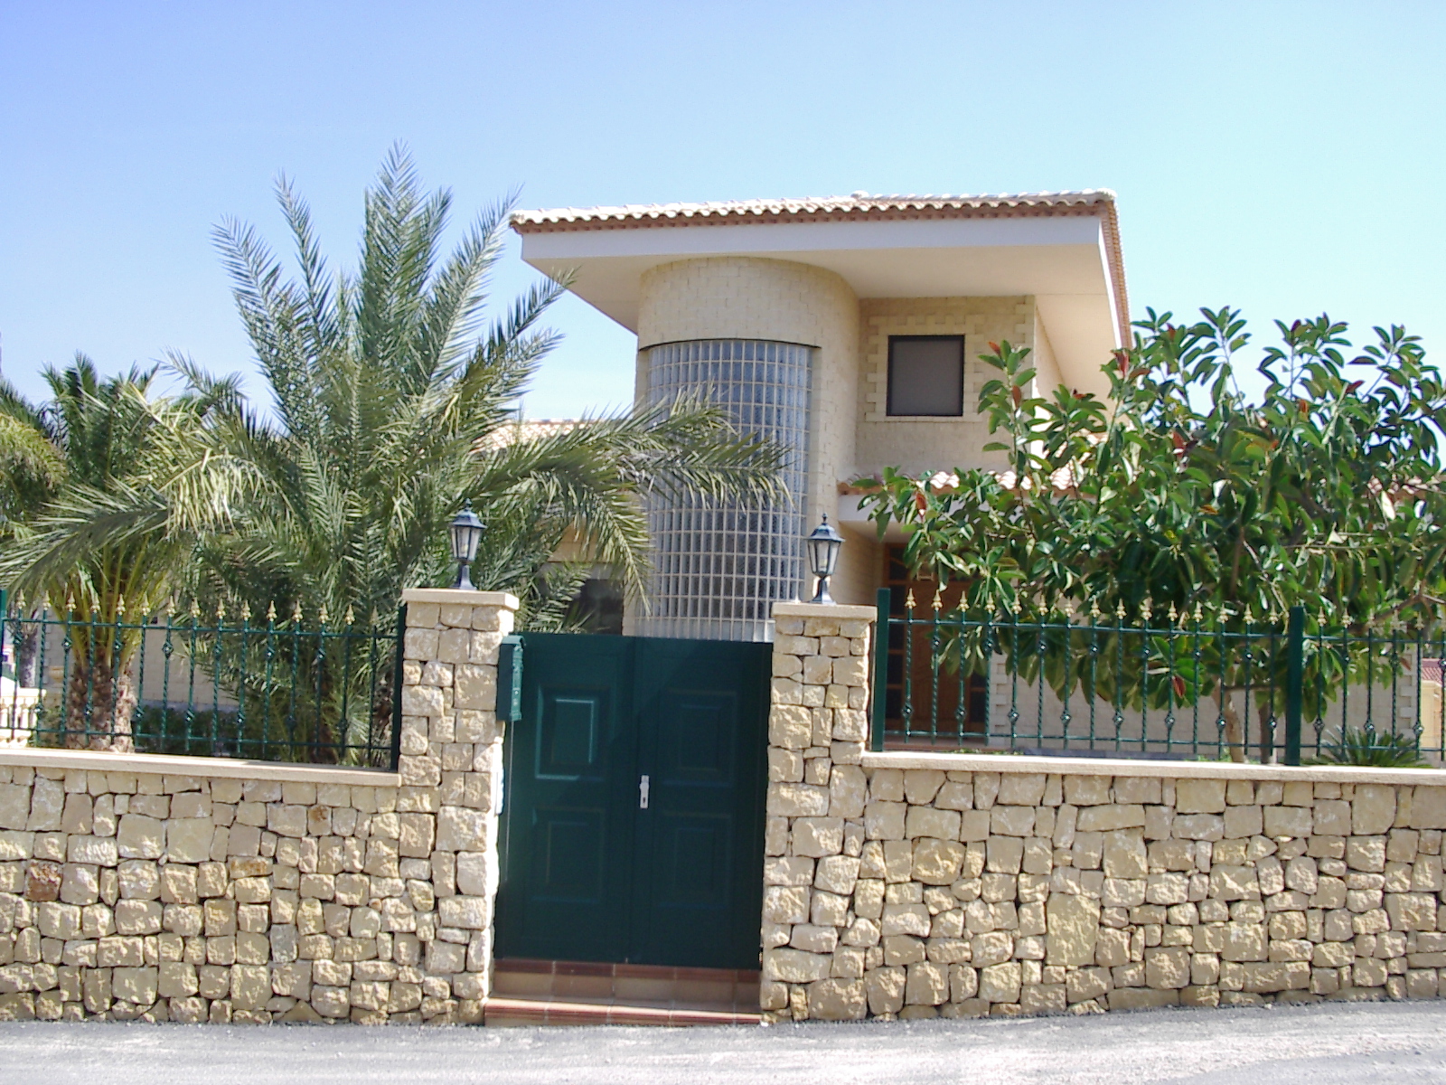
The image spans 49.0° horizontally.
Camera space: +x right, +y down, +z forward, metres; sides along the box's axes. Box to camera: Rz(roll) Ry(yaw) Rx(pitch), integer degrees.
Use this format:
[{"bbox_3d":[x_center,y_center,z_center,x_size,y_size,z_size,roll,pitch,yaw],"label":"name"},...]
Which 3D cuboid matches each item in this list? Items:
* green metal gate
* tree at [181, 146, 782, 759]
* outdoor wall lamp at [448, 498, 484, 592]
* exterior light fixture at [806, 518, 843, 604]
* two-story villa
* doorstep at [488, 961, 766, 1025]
[{"bbox_3d":[-0.481,1.415,8.730,1.480,1.778,0.070,2,-3,5],"label":"green metal gate"},{"bbox_3d":[-1.925,-0.480,11.654,4.169,4.793,4.038,2,-3,0],"label":"tree"},{"bbox_3d":[-1.438,0.016,8.884,0.205,0.490,0.200,2,-3,5],"label":"outdoor wall lamp"},{"bbox_3d":[0.555,0.096,8.709,0.205,0.490,0.200,2,-3,5],"label":"exterior light fixture"},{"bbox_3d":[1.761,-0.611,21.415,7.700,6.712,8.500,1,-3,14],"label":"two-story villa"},{"bbox_3d":[-0.514,2.438,8.603,1.520,0.280,0.420,2,-3,5],"label":"doorstep"}]

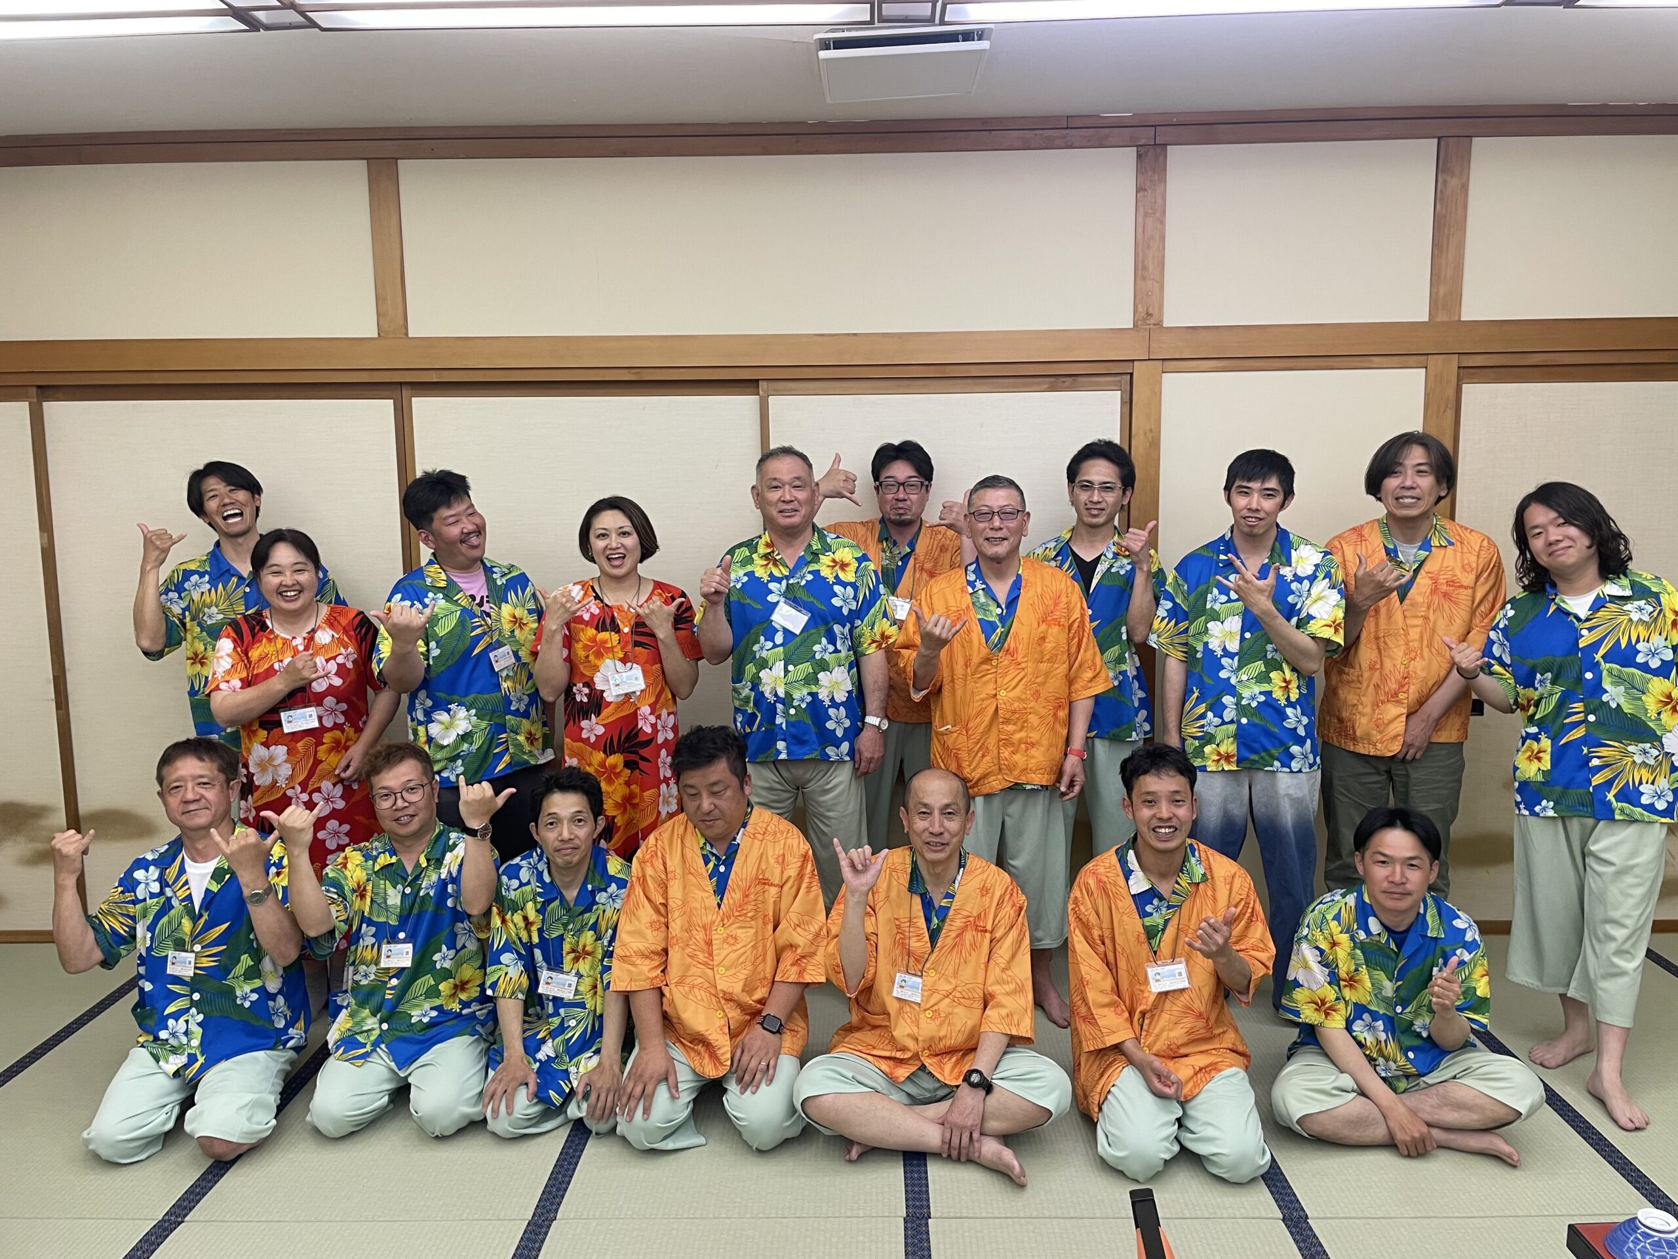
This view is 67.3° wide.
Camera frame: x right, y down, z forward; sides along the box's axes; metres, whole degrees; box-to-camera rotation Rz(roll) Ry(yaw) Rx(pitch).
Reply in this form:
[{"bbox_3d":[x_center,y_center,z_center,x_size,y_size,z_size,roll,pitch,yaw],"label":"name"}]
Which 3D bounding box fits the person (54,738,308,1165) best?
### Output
[{"bbox_3d":[-1.707,0.785,3.378,0.670,1.000,0.660,-2,8,-9],"label":"person"}]

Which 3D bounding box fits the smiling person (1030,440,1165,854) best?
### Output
[{"bbox_3d":[0.836,0.295,4.112,0.480,1.790,0.340,0,8,6],"label":"smiling person"}]

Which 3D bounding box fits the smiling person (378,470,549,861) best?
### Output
[{"bbox_3d":[-1.142,0.361,3.872,0.560,1.685,0.450,-6,10,-31],"label":"smiling person"}]

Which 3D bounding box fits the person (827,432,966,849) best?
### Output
[{"bbox_3d":[0.207,0.283,4.057,0.560,1.750,0.420,0,8,3],"label":"person"}]

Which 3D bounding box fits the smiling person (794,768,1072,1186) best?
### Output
[{"bbox_3d":[0.248,0.846,3.339,0.730,0.920,0.700,0,8,3],"label":"smiling person"}]

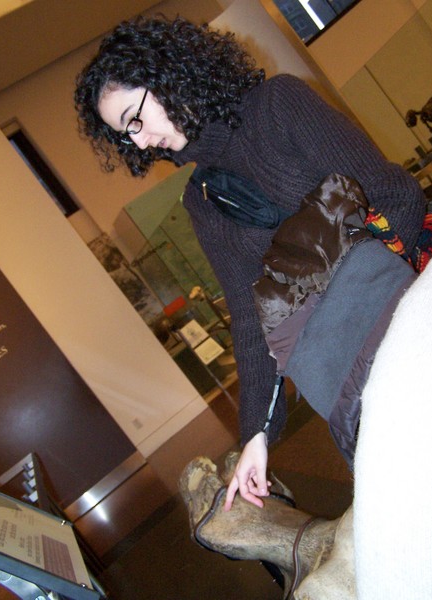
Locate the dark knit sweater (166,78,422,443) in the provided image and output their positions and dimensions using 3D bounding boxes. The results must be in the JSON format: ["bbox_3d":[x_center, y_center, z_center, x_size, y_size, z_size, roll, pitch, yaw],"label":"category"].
[{"bbox_3d":[0.145,-0.108,1.363,0.523,0.625,0.369,-34,4,42],"label":"dark knit sweater"}]

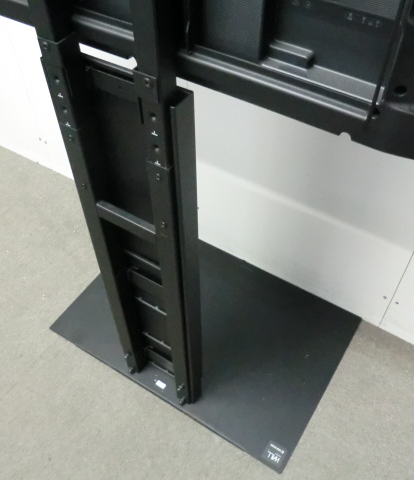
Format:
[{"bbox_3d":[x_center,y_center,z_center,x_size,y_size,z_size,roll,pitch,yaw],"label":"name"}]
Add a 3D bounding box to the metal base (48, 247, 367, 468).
[{"bbox_3d":[-0.003,0.233,1.391,0.715,0.008,0.488,26,54,21],"label":"metal base"}]

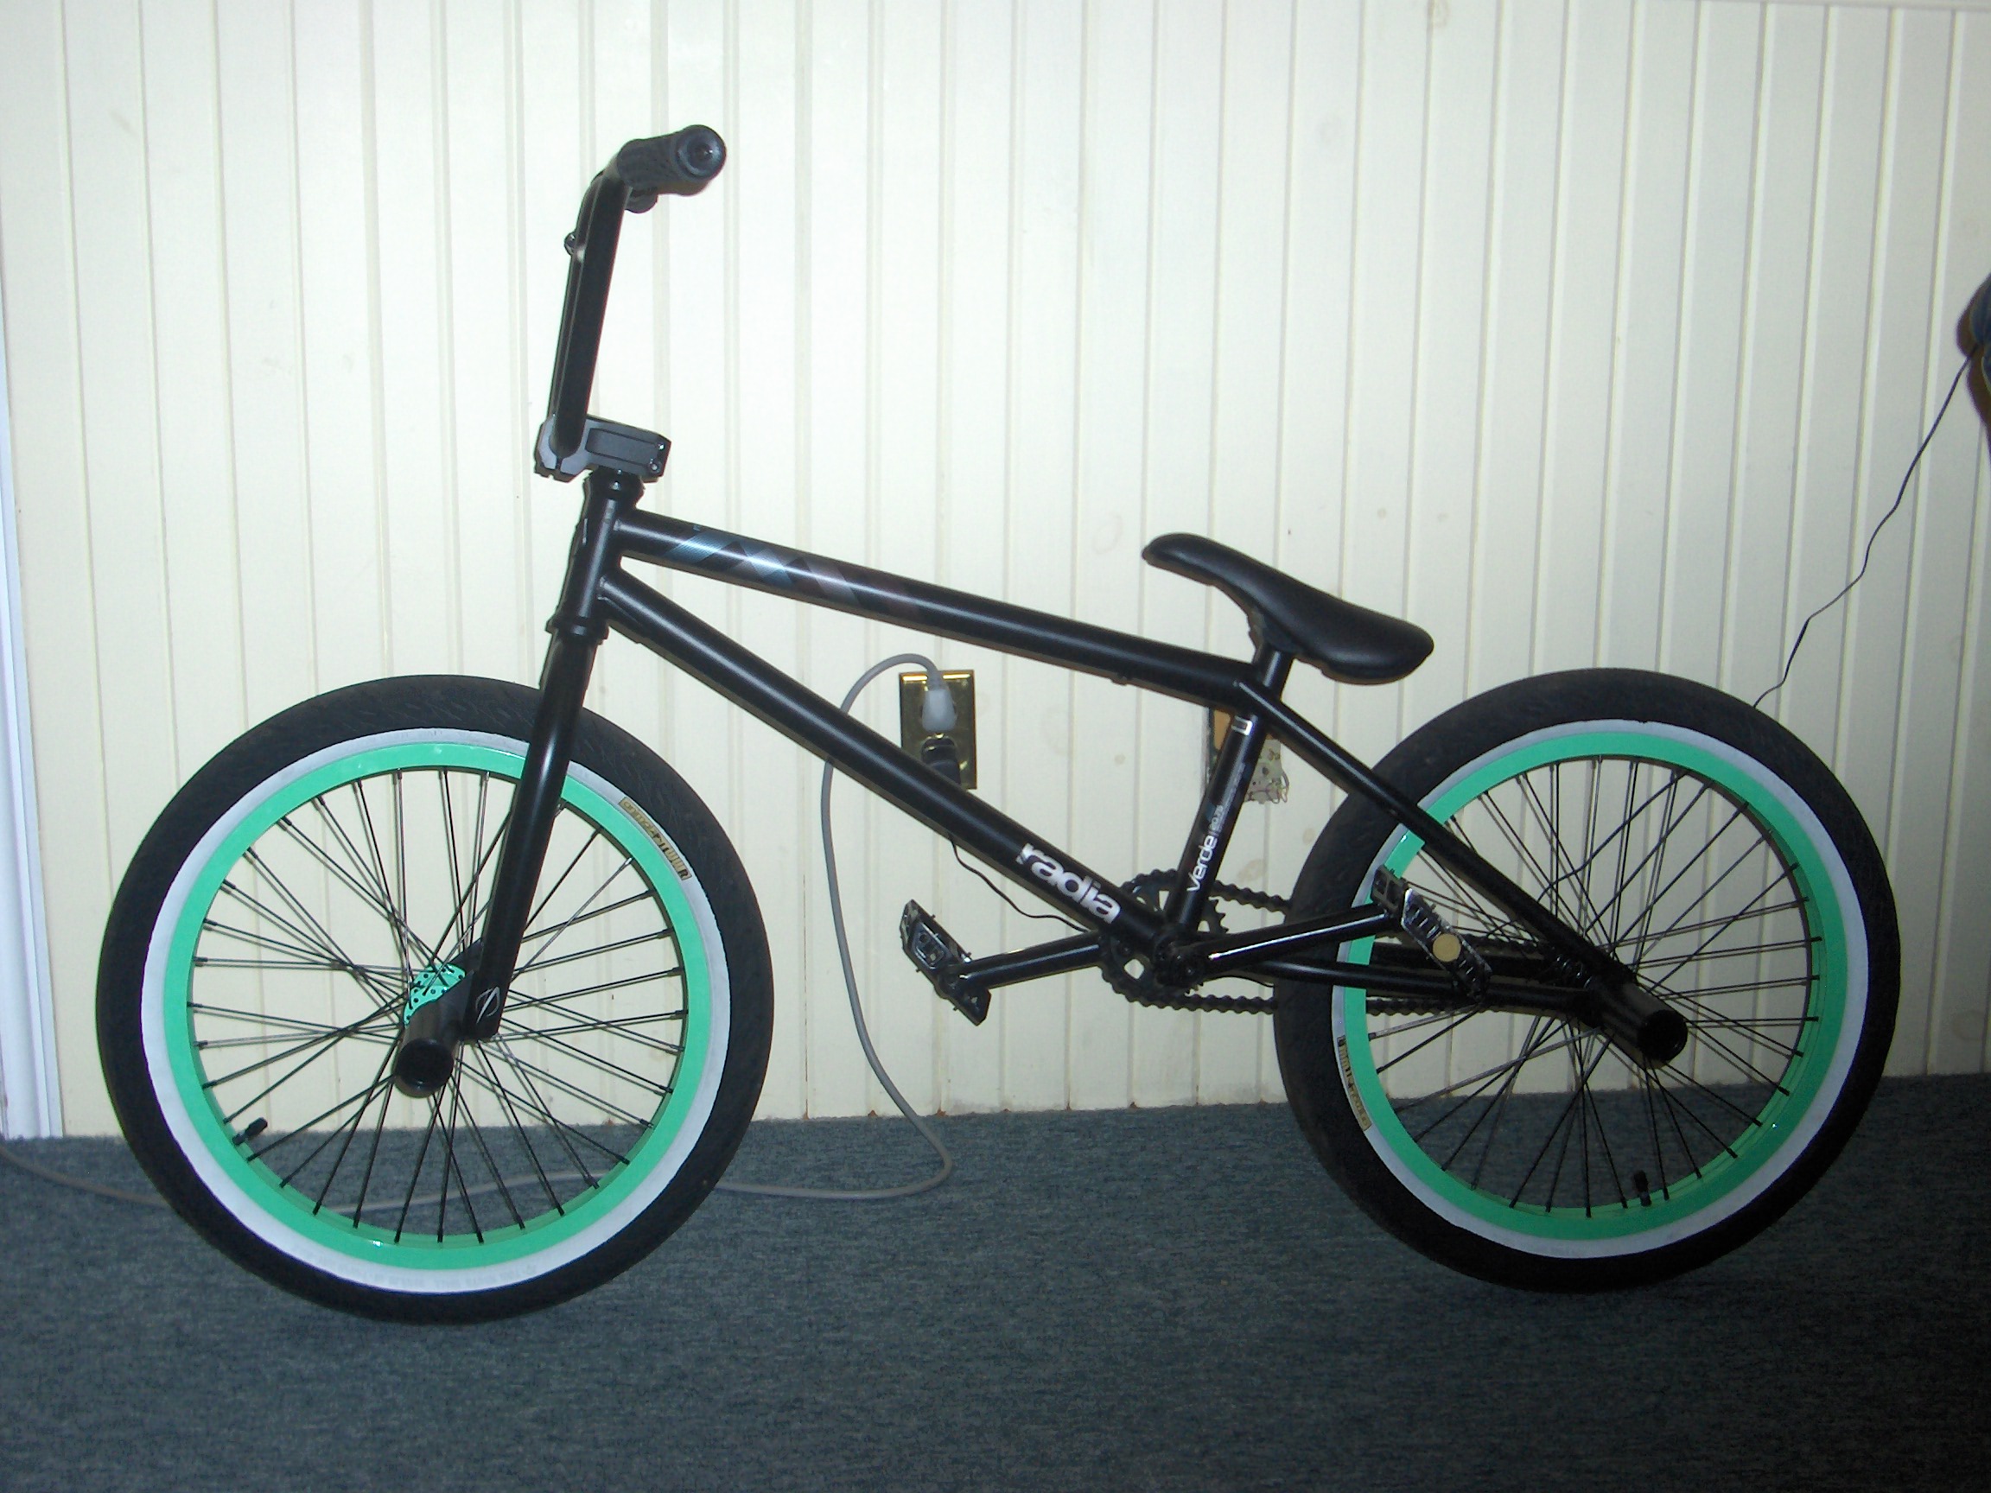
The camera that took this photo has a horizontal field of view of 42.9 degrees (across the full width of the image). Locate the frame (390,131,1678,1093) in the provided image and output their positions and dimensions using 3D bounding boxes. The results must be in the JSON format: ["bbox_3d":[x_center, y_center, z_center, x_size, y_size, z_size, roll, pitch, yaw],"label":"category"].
[{"bbox_3d":[0.025,-0.121,2.006,0.965,0.675,0.740,0,11,-6],"label":"frame"}]

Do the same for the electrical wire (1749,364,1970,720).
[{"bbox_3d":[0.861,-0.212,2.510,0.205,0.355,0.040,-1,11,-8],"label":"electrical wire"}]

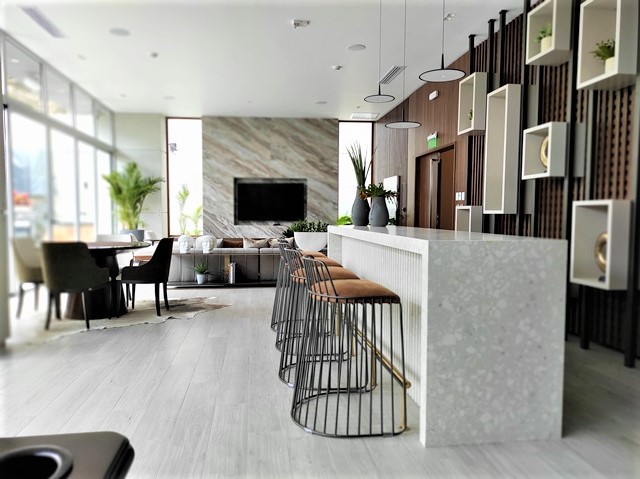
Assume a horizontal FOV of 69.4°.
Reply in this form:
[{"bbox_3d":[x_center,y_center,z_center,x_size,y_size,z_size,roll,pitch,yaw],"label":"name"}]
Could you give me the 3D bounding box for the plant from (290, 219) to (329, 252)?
[{"bbox_3d":[-0.151,-0.057,7.050,0.600,0.512,0.600,0,3,-8],"label":"plant"}]

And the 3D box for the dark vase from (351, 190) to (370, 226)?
[{"bbox_3d":[0.409,-0.316,4.527,0.181,0.376,0.181,0,3,-8],"label":"dark vase"}]

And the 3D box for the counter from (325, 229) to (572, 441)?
[{"bbox_3d":[0.625,0.403,3.505,0.686,0.955,2.744,0,3,-8],"label":"counter"}]

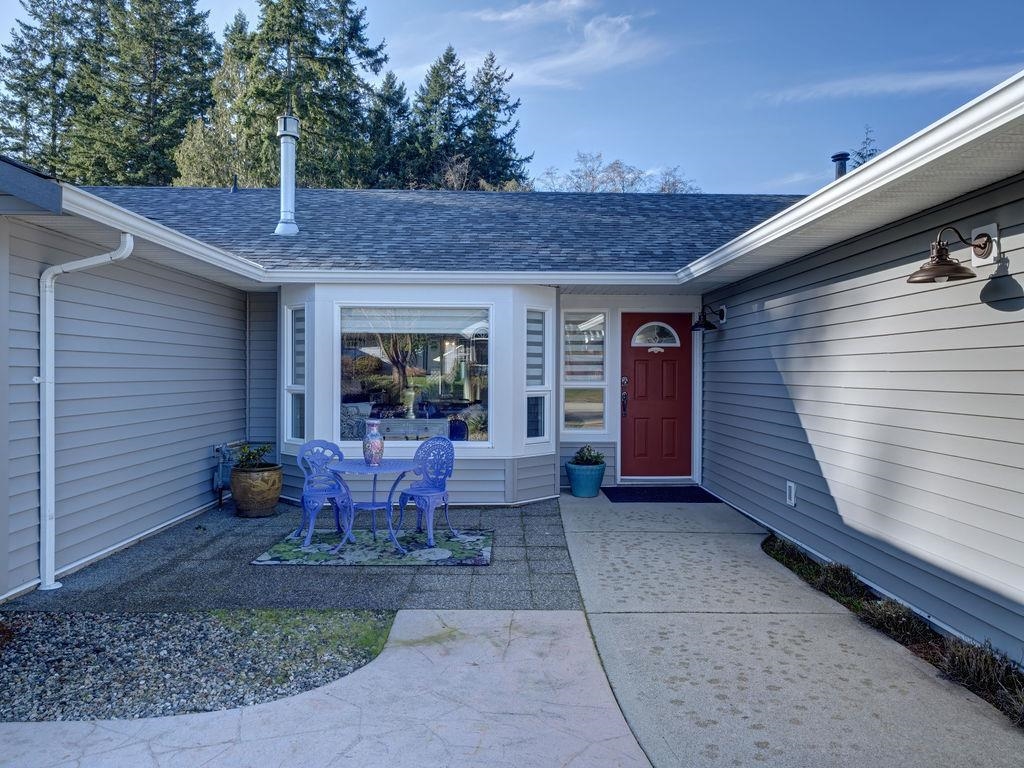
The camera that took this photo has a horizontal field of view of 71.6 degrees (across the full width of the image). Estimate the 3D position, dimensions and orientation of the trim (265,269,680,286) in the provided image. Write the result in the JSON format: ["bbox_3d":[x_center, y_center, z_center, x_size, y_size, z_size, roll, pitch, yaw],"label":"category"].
[{"bbox_3d":[-0.419,-1.139,7.639,4.470,0.140,0.130,0,1,-1],"label":"trim"}]

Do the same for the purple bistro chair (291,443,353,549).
[{"bbox_3d":[-1.645,0.920,6.222,0.430,0.870,0.460,0,1,-28],"label":"purple bistro chair"}]

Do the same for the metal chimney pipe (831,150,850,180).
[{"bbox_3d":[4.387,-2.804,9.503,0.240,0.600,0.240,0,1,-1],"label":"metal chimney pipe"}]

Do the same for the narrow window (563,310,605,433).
[{"bbox_3d":[0.889,-0.165,8.729,0.538,1.472,0.081,0,1,-2],"label":"narrow window"}]

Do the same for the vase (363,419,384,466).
[{"bbox_3d":[-1.160,0.496,5.947,0.180,0.390,0.180,0,1,-1],"label":"vase"}]

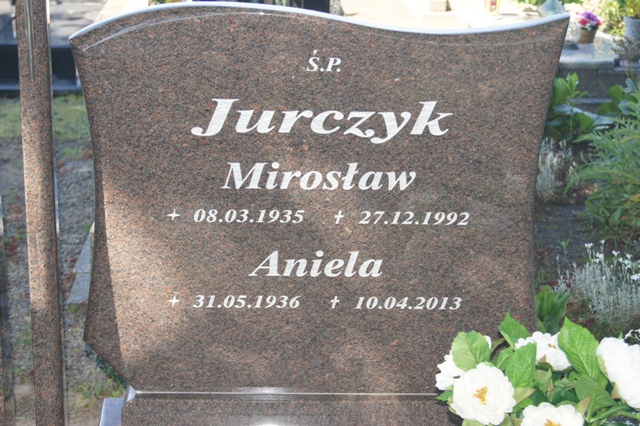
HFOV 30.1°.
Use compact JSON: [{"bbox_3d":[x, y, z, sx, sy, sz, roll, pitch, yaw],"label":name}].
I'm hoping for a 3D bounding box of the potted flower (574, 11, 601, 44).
[{"bbox_3d":[1.421,-0.983,6.300,0.137,0.163,0.135,1,21,-4],"label":"potted flower"}]

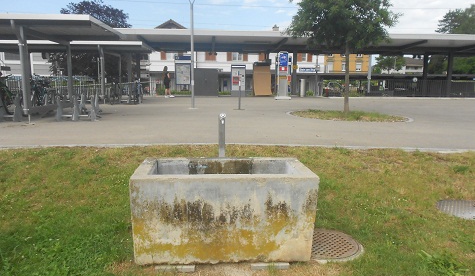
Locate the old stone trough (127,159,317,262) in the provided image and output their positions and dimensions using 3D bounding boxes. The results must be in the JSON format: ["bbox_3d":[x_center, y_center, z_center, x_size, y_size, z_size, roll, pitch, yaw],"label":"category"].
[{"bbox_3d":[-0.117,0.622,3.266,1.492,0.729,0.709,-1,10,-4],"label":"old stone trough"}]

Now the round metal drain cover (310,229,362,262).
[{"bbox_3d":[0.828,1.025,3.421,0.657,0.050,0.657,0,10,0],"label":"round metal drain cover"}]

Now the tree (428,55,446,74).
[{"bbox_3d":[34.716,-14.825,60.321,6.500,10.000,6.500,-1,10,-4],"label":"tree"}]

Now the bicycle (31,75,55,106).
[{"bbox_3d":[-7.112,-1.769,13.292,0.600,1.080,1.700,-1,10,-4],"label":"bicycle"}]

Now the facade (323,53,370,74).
[{"bbox_3d":[21.046,-15.665,68.300,9.500,9.000,7.000,-1,10,-4],"label":"facade"}]

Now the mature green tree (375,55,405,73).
[{"bbox_3d":[27.252,-13.492,63.613,5.500,6.200,5.500,-1,10,-4],"label":"mature green tree"}]

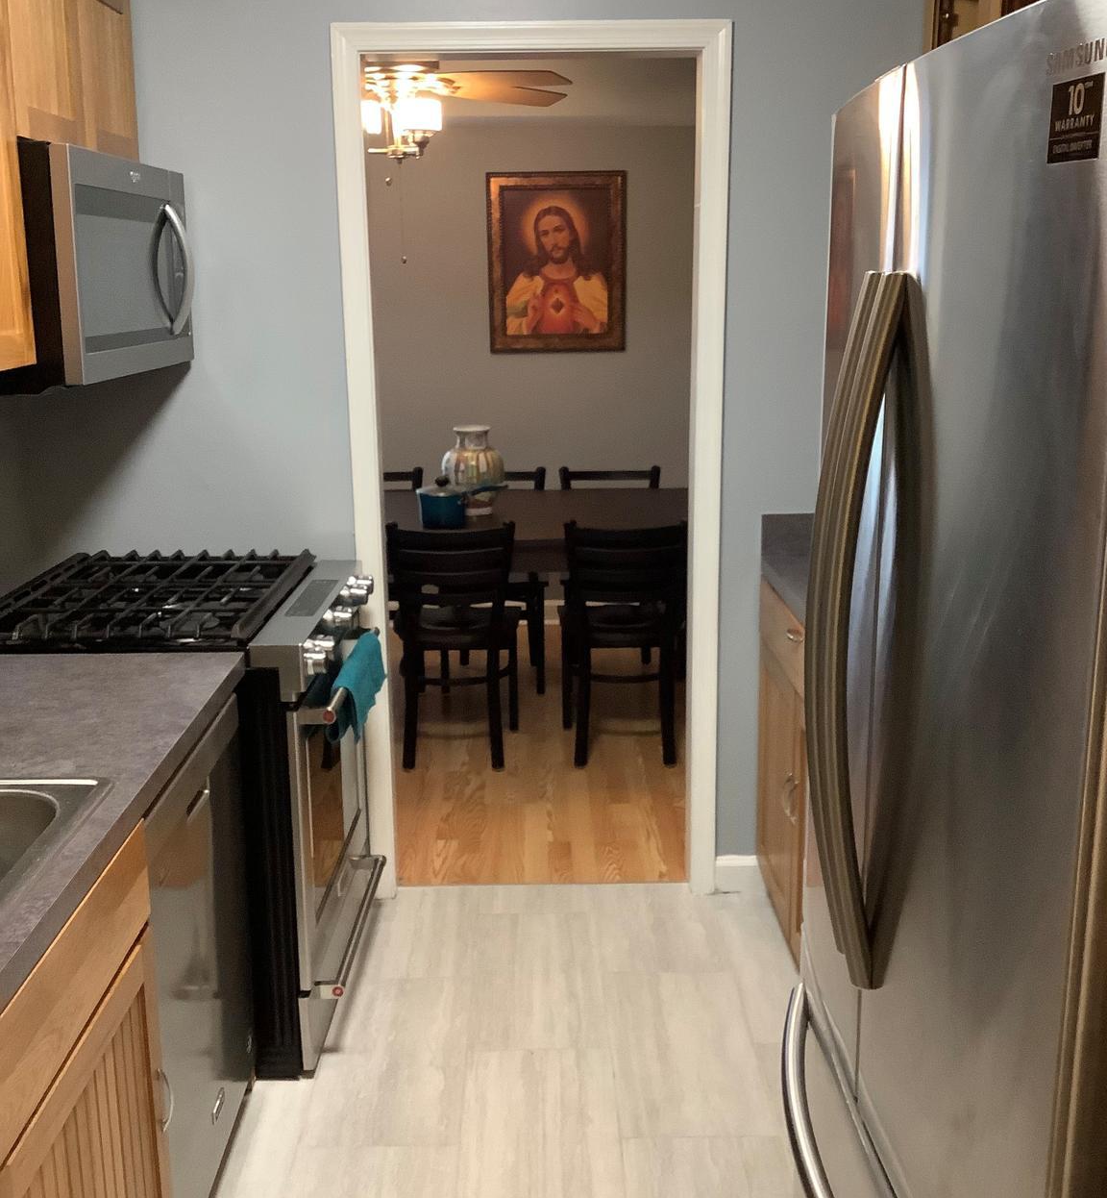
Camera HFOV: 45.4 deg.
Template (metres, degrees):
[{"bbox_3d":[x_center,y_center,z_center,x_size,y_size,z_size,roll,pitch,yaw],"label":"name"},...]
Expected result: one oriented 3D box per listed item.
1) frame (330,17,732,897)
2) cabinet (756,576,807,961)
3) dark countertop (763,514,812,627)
[{"bbox_3d":[-0.037,-0.275,3.287,0.900,2.135,0.140,-1,13,0],"label":"frame"},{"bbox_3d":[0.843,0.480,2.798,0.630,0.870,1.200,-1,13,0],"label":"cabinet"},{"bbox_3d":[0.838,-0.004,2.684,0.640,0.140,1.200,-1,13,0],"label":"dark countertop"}]

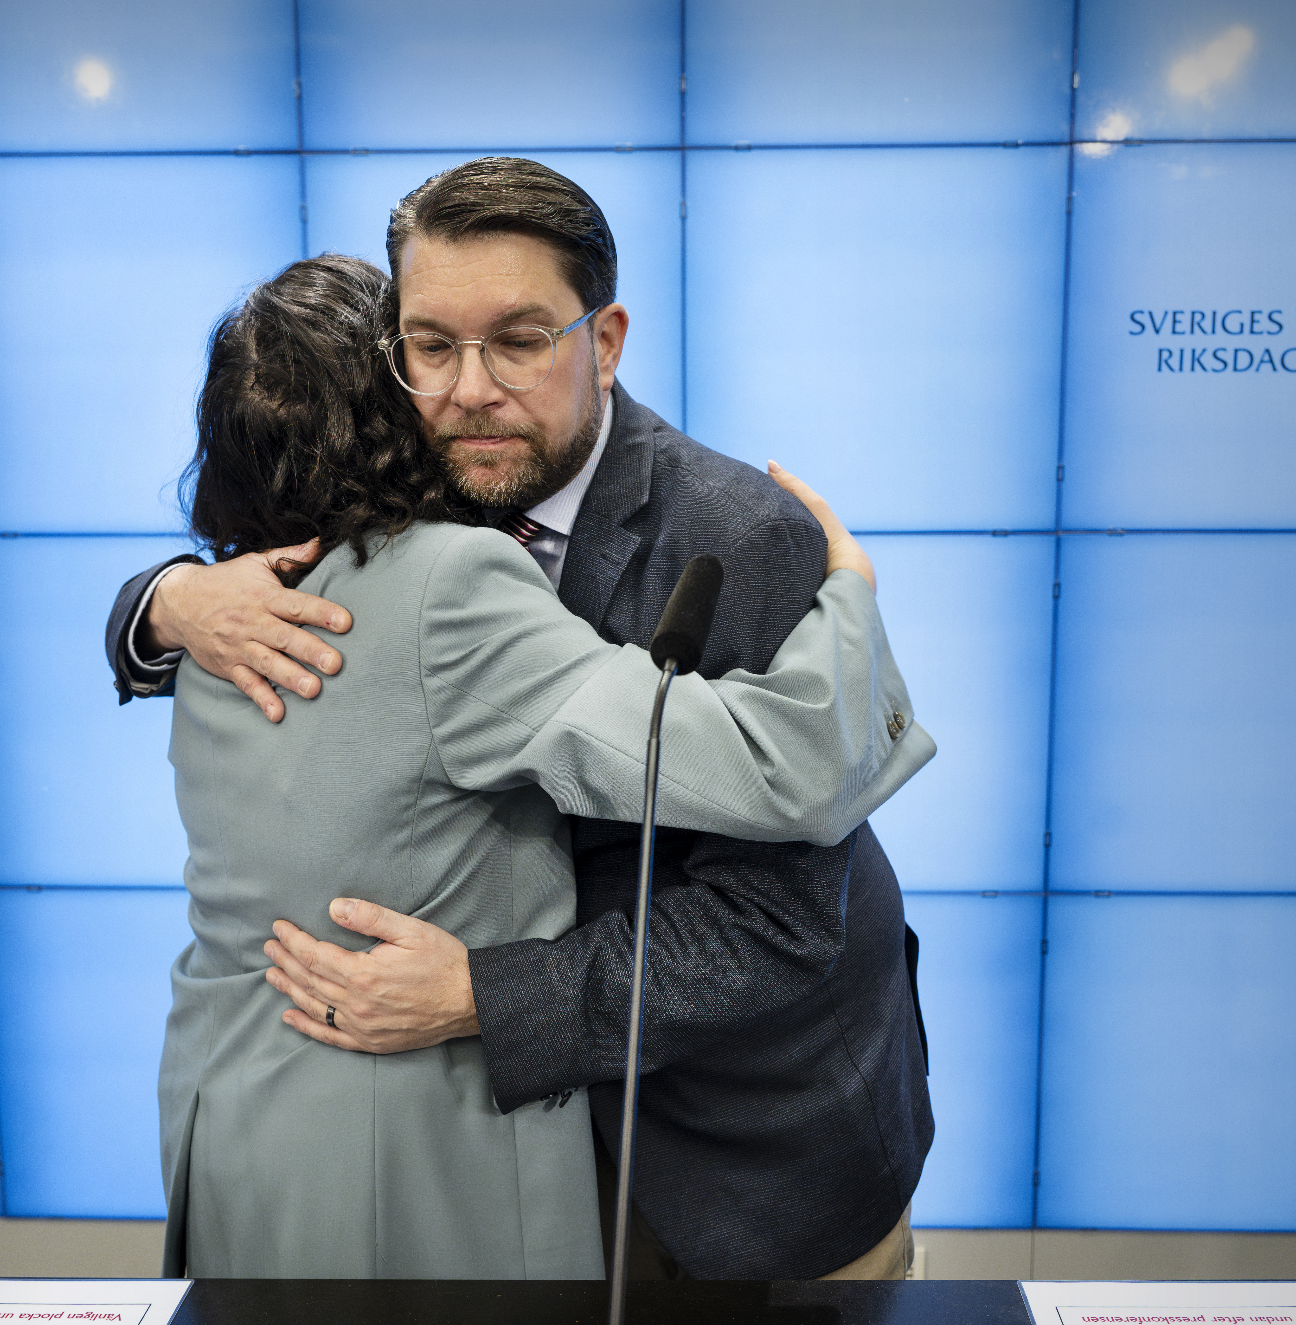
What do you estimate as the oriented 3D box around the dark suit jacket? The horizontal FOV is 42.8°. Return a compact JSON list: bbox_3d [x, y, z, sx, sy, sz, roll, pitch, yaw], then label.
[{"bbox_3d":[-0.059,0.145,1.372,0.530,0.740,0.560,9,13,44],"label":"dark suit jacket"}]

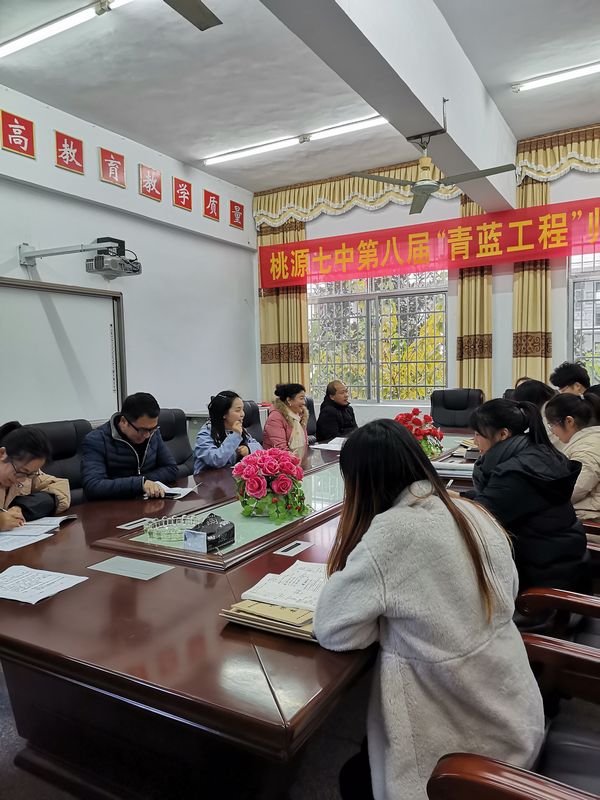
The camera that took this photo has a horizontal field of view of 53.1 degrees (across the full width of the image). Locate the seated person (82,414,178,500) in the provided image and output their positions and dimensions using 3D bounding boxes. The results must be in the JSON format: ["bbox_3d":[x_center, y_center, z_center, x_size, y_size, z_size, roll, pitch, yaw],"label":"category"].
[{"bbox_3d":[-0.897,0.599,3.302,0.700,1.270,0.610,0,3,30],"label":"seated person"}]

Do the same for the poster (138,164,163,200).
[{"bbox_3d":[-1.571,-2.294,6.361,0.020,0.305,0.310,0,3,30],"label":"poster"}]

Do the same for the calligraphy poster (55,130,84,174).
[{"bbox_3d":[-2.084,-2.246,5.469,0.020,0.305,0.310,0,3,30],"label":"calligraphy poster"}]

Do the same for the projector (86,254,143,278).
[{"bbox_3d":[-1.406,-0.984,4.539,0.230,0.135,0.360,0,3,30],"label":"projector"}]

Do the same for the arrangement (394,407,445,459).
[{"bbox_3d":[0.782,0.210,3.950,0.310,0.330,0.310,0,3,30],"label":"arrangement"}]

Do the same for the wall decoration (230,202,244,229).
[{"bbox_3d":[-0.791,-2.366,7.716,0.020,0.305,0.310,0,3,30],"label":"wall decoration"}]

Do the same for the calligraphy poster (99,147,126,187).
[{"bbox_3d":[-1.786,-2.228,5.773,0.020,0.312,0.315,0,3,30],"label":"calligraphy poster"}]

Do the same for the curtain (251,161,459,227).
[{"bbox_3d":[0.730,-2.457,7.148,3.000,0.490,0.120,0,3,30],"label":"curtain"}]

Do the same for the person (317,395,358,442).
[{"bbox_3d":[0.350,0.464,5.511,0.640,1.280,0.570,0,3,30],"label":"person"}]

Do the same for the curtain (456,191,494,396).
[{"bbox_3d":[1.919,-0.851,6.568,0.380,3.400,0.140,0,3,30],"label":"curtain"}]

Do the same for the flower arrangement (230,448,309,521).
[{"bbox_3d":[-0.116,0.337,2.571,0.330,0.285,0.330,-1,3,0],"label":"flower arrangement"}]

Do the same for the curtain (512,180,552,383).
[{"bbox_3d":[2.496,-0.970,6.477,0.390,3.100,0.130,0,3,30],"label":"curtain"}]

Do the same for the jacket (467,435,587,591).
[{"bbox_3d":[0.943,0.434,2.522,0.520,0.640,0.500,1,4,38],"label":"jacket"}]

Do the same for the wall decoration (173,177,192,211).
[{"bbox_3d":[-1.285,-2.275,6.649,0.020,0.312,0.315,0,3,30],"label":"wall decoration"}]

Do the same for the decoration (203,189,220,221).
[{"bbox_3d":[-1.031,-2.293,7.093,0.020,0.312,0.315,0,3,30],"label":"decoration"}]

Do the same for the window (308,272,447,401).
[{"bbox_3d":[0.912,-0.937,7.505,1.860,1.860,0.100,0,3,30],"label":"window"}]

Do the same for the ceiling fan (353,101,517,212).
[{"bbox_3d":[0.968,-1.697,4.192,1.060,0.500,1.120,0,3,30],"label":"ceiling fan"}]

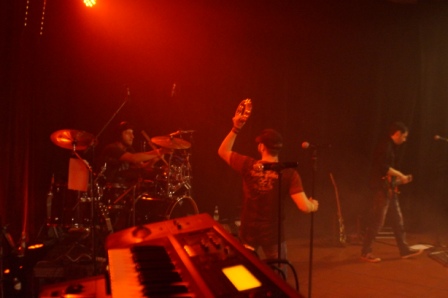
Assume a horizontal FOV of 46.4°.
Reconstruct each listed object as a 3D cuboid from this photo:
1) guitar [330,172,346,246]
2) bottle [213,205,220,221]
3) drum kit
[{"bbox_3d":[1.532,0.804,7.002,0.090,1.000,0.330,-10,3,13],"label":"guitar"},{"bbox_3d":[-0.100,0.844,6.855,0.066,0.200,0.066,0,5,0],"label":"bottle"},{"bbox_3d":[-1.020,0.387,5.457,1.250,1.200,1.600,3,6,28],"label":"drum kit"}]

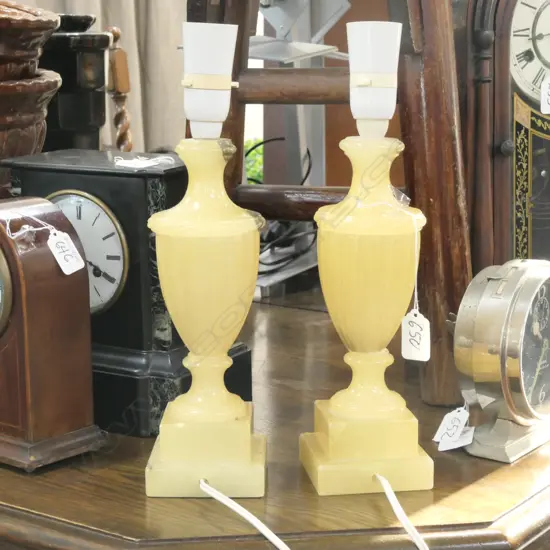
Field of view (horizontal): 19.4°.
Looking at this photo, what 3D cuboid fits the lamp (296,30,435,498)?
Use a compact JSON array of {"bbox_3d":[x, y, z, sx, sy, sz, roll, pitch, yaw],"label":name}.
[{"bbox_3d":[0.079,-0.015,1.359,0.098,0.386,0.098,-1,9,-8],"label":"lamp"}]

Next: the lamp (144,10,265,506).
[{"bbox_3d":[-0.056,-0.014,1.349,0.098,0.386,0.098,0,9,1],"label":"lamp"}]

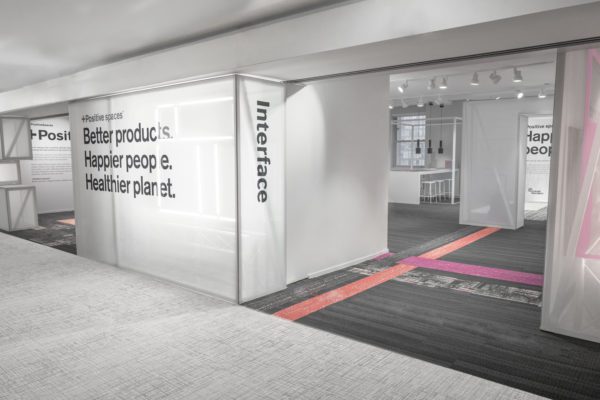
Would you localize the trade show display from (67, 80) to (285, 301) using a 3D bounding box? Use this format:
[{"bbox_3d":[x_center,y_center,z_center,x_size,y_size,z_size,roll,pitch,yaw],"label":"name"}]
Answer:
[{"bbox_3d":[-1.661,-0.204,5.707,3.358,2.154,0.666,5,8,39],"label":"trade show display"}]

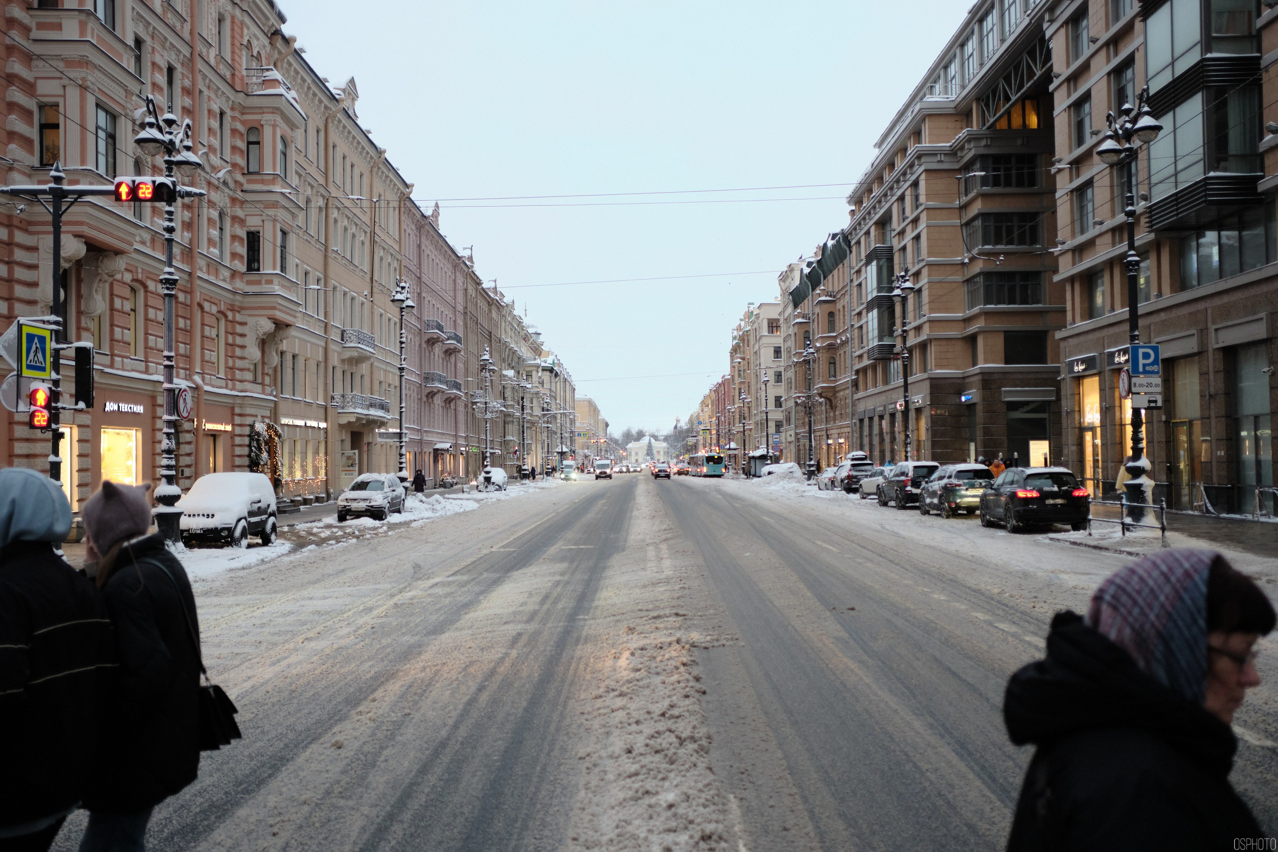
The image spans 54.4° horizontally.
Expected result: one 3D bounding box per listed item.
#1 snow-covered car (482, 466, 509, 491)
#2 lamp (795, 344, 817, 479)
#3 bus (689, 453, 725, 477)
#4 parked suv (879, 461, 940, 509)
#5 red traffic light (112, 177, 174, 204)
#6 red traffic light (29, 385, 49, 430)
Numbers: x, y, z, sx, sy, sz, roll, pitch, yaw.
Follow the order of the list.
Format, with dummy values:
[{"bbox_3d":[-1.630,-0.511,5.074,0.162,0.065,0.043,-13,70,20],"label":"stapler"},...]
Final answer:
[{"bbox_3d":[-10.737,3.859,90.028,1.780,1.600,4.300,-1,-2,0],"label":"snow-covered car"},{"bbox_3d":[11.987,-0.926,86.846,0.800,10.100,2.600,-1,-2,0],"label":"lamp"},{"bbox_3d":[8.638,5.112,159.011,2.520,2.950,12.000,-1,-2,-6],"label":"bus"},{"bbox_3d":[11.048,2.413,50.056,1.860,1.770,4.650,-1,-2,-2],"label":"parked suv"},{"bbox_3d":[-8.544,-4.075,21.500,1.050,0.380,0.290,-1,-2,-8],"label":"red traffic light"},{"bbox_3d":[-10.355,-0.328,21.500,0.350,0.740,0.280,0,-2,-11],"label":"red traffic light"}]

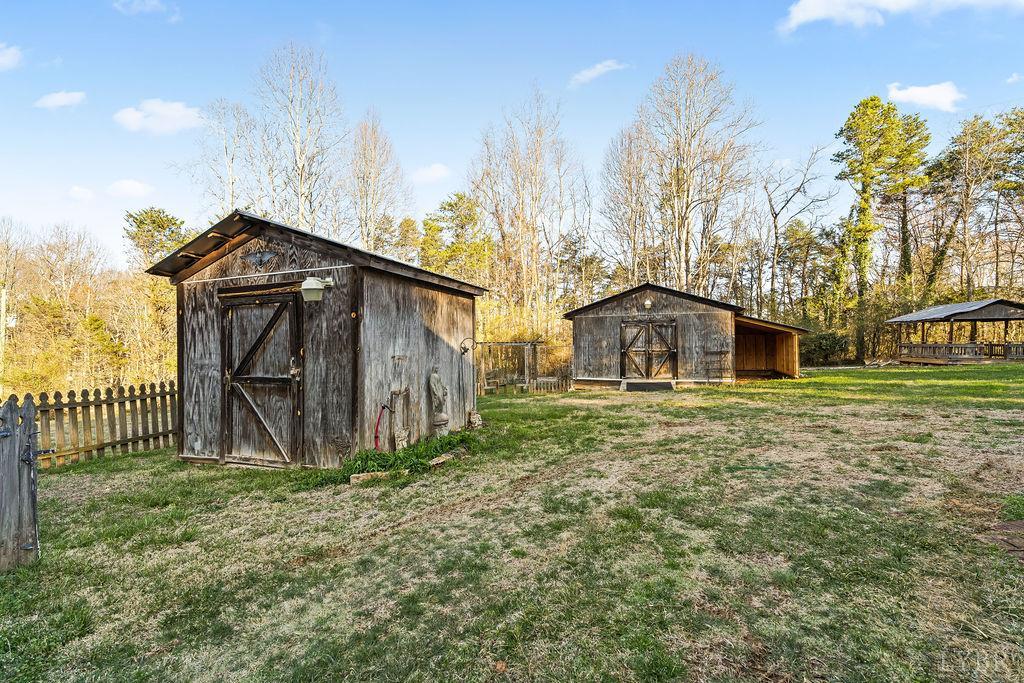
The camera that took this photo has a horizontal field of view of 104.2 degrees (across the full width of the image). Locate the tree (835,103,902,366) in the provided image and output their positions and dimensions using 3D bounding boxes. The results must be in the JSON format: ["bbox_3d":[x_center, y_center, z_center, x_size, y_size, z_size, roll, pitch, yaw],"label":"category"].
[{"bbox_3d":[27.669,-8.756,31.000,4.800,20.470,4.600,-1,-1,0],"label":"tree"}]

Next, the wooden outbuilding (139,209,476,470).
[{"bbox_3d":[-2.680,0.068,6.418,3.400,3.120,3.540,-1,-1,20],"label":"wooden outbuilding"}]

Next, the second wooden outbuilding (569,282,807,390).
[{"bbox_3d":[6.735,-0.162,16.955,8.200,4.000,5.100,-1,-1,18],"label":"second wooden outbuilding"}]

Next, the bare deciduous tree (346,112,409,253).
[{"bbox_3d":[-12.157,-9.400,36.000,5.800,23.000,5.800,-1,-1,0],"label":"bare deciduous tree"}]

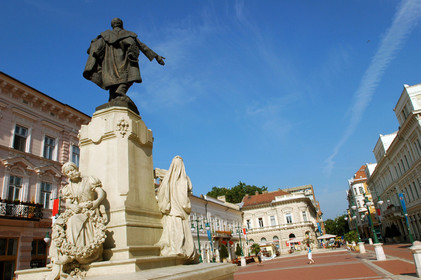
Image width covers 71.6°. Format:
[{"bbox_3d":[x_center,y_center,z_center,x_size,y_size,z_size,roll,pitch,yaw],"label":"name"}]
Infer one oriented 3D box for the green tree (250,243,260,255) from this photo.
[{"bbox_3d":[6.162,14.899,40.000,1.500,1.900,1.500,-13,-22,18],"label":"green tree"}]

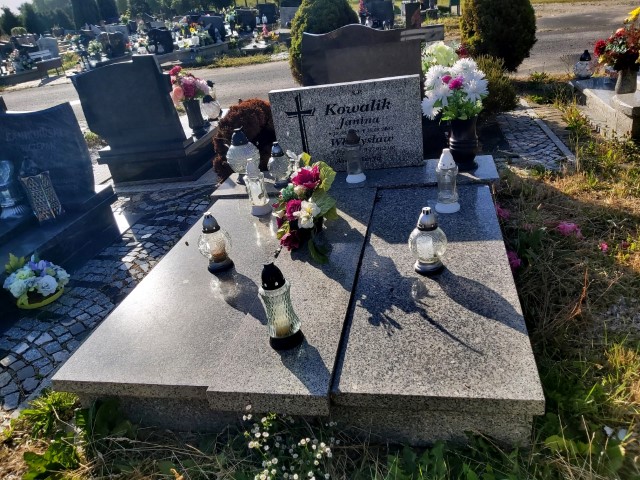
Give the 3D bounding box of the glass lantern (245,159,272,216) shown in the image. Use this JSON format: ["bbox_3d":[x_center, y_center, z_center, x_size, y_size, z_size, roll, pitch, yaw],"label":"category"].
[{"bbox_3d":[-0.341,-0.287,2.610,0.113,0.294,0.113,-2,28,14],"label":"glass lantern"}]

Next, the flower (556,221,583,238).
[{"bbox_3d":[1.203,-0.048,2.323,0.115,0.075,0.100,-2,28,14],"label":"flower"}]

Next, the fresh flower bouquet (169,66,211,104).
[{"bbox_3d":[-1.082,-1.280,3.971,0.333,0.281,0.312,-2,29,14],"label":"fresh flower bouquet"}]

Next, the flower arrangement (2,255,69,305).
[{"bbox_3d":[-1.477,0.208,2.521,0.312,0.208,0.291,-2,29,14],"label":"flower arrangement"}]

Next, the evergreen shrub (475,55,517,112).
[{"bbox_3d":[1.455,-1.297,4.083,0.406,0.489,0.406,-2,29,14],"label":"evergreen shrub"}]

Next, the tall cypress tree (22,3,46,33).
[{"bbox_3d":[-24.695,-18.677,41.812,1.900,3.534,1.900,-2,28,14],"label":"tall cypress tree"}]

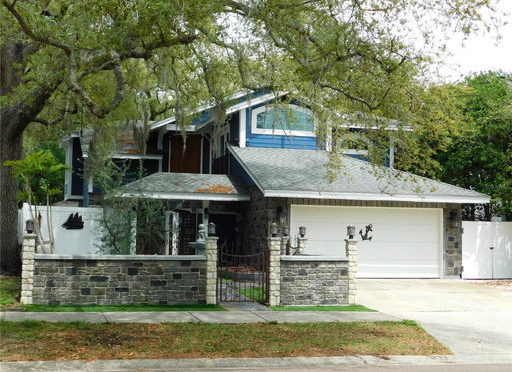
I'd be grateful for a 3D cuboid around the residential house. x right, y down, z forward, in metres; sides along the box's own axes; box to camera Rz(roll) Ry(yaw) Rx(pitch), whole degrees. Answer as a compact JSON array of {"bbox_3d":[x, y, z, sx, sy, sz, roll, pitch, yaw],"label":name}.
[{"bbox_3d":[-0.213,-0.104,27.065,12.938,6.314,10.500,2,-4,-13],"label":"residential house"}]

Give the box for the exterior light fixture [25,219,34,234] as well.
[{"bbox_3d":[-4.599,0.841,15.296,0.165,0.285,0.165,2,-4,-13],"label":"exterior light fixture"}]

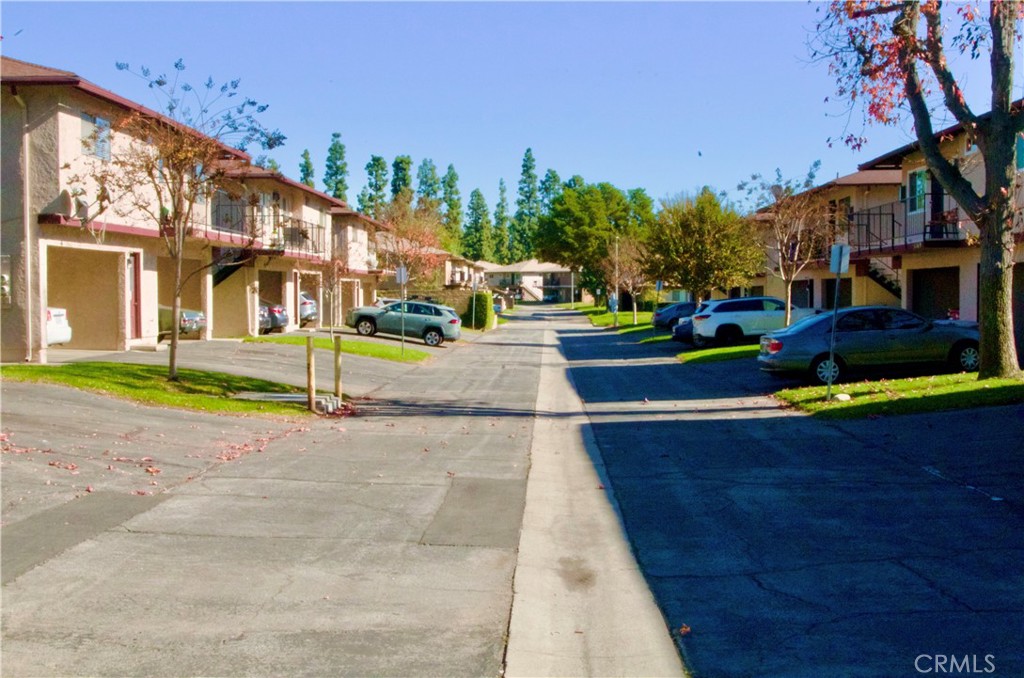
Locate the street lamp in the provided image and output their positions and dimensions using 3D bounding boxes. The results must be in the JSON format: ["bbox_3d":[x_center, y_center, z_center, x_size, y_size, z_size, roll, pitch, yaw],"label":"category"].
[{"bbox_3d":[6.032,-3.346,75.000,0.350,5.486,0.350,0,2,0],"label":"street lamp"}]

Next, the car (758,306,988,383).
[{"bbox_3d":[7.270,0.060,25.770,4.800,1.490,1.800,-5,2,0],"label":"car"}]

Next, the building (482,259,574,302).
[{"bbox_3d":[3.405,-10.172,228.000,18.500,7.597,12.000,0,2,0],"label":"building"}]

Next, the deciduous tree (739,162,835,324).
[{"bbox_3d":[8.095,-2.418,38.500,2.830,5.573,2.800,0,2,0],"label":"deciduous tree"}]

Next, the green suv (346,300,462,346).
[{"bbox_3d":[-4.310,-0.730,52.600,4.600,1.690,1.855,8,2,1],"label":"green suv"}]

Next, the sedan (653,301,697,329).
[{"bbox_3d":[9.833,-1.387,68.492,4.750,1.450,1.800,-3,2,0],"label":"sedan"}]

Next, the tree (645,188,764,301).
[{"bbox_3d":[8.361,-3.384,57.000,5.200,6.374,5.000,0,2,0],"label":"tree"}]

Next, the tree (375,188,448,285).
[{"bbox_3d":[-4.619,-3.631,60.000,3.400,6.572,3.400,0,2,0],"label":"tree"}]

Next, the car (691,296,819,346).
[{"bbox_3d":[8.950,-0.690,47.200,4.870,1.730,1.920,-5,2,0],"label":"car"}]

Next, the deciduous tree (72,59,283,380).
[{"bbox_3d":[-6.123,-2.197,23.900,3.840,5.876,3.700,0,2,0],"label":"deciduous tree"}]

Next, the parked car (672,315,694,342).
[{"bbox_3d":[8.606,-0.684,51.306,4.650,1.450,1.800,-4,2,0],"label":"parked car"}]

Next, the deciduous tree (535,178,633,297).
[{"bbox_3d":[9.310,-12.415,170.000,12.800,16.966,12.000,0,2,0],"label":"deciduous tree"}]

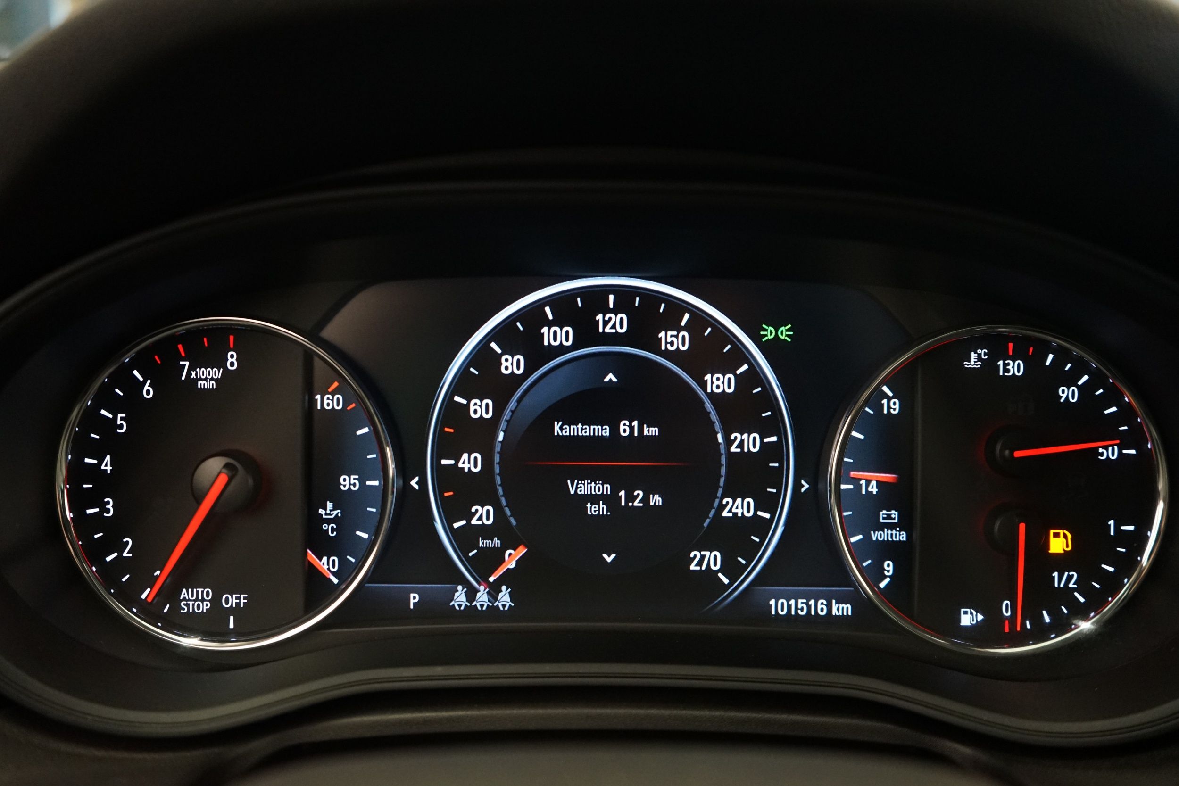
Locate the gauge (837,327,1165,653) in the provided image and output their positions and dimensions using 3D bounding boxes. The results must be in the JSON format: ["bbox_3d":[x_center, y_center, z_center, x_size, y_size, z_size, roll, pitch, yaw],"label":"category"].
[{"bbox_3d":[0.116,0.027,0.305,0.096,0.093,0.018,0,1,0],"label":"gauge"}]

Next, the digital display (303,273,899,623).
[{"bbox_3d":[0.007,0.018,0.309,0.173,0.103,0.010,0,1,0],"label":"digital display"}]

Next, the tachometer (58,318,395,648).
[{"bbox_3d":[-0.103,0.026,0.303,0.097,0.095,0.014,0,1,0],"label":"tachometer"}]

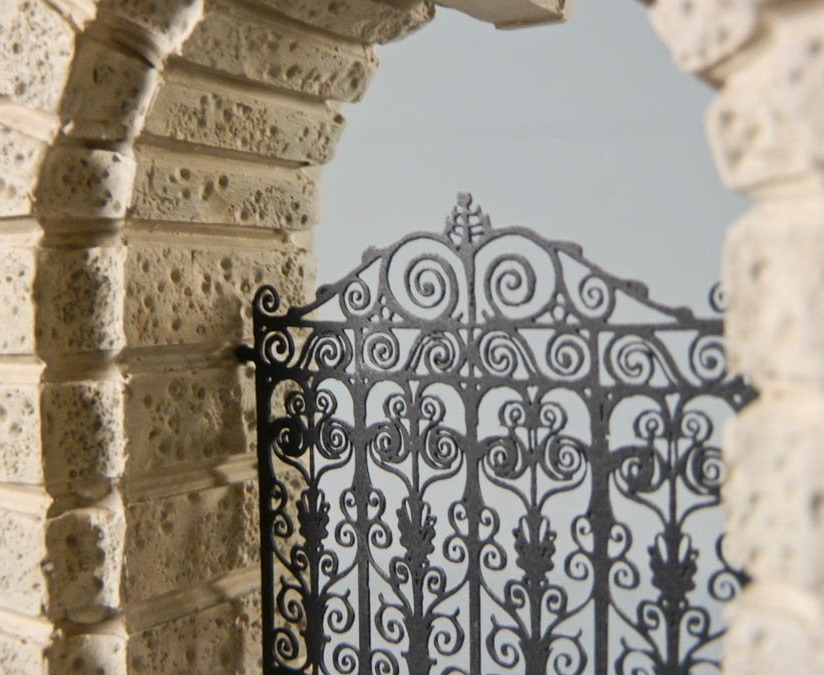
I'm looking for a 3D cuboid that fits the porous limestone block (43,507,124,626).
[{"bbox_3d":[-0.094,0.065,0.282,0.018,0.031,0.018,1,3,35],"label":"porous limestone block"}]

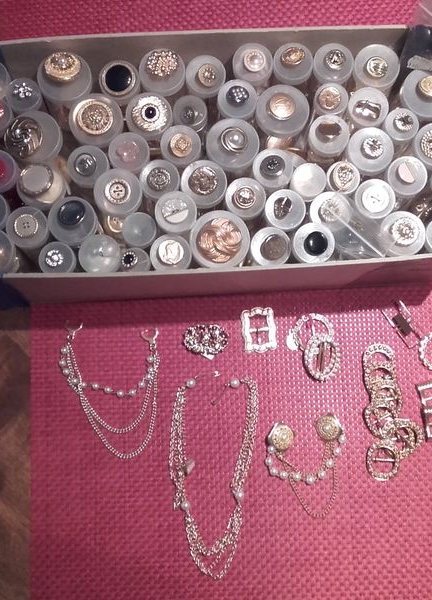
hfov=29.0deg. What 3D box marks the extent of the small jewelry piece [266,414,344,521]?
[{"bbox_3d":[0.068,0.124,0.619,0.061,0.012,0.074,-5,81,-2],"label":"small jewelry piece"}]

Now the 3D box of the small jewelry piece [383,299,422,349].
[{"bbox_3d":[0.143,0.020,0.640,0.016,0.006,0.035,-29,83,-5],"label":"small jewelry piece"}]

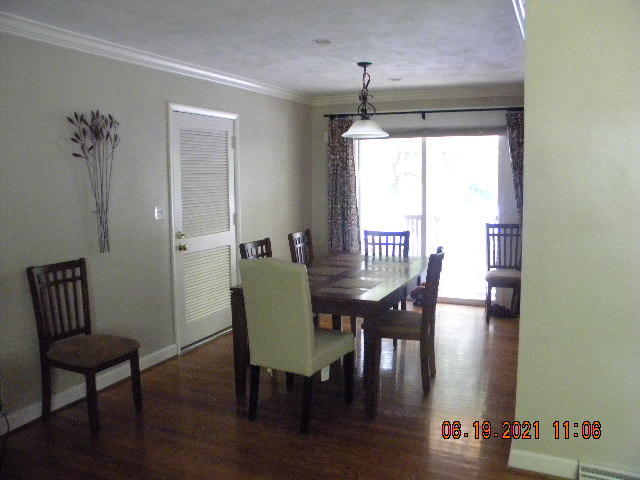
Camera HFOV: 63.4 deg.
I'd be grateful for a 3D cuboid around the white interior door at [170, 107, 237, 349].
[{"bbox_3d":[-1.013,-0.095,4.703,0.060,2.030,0.850,3,8,25],"label":"white interior door"}]

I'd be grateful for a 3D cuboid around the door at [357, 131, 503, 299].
[{"bbox_3d":[1.204,-0.254,5.991,1.760,2.000,0.100,3,8,25],"label":"door"}]

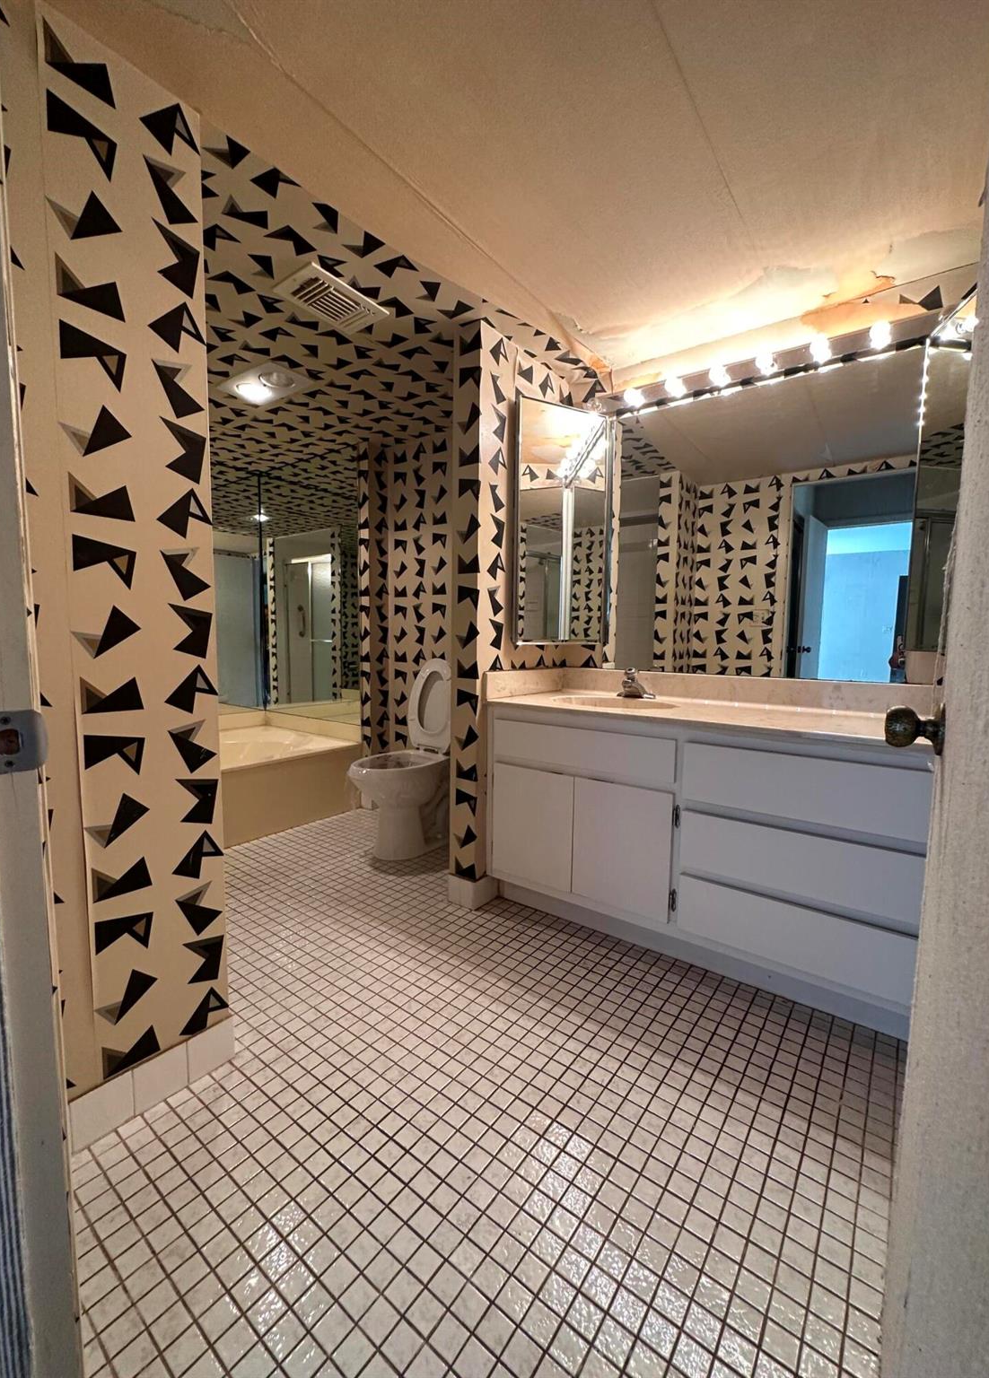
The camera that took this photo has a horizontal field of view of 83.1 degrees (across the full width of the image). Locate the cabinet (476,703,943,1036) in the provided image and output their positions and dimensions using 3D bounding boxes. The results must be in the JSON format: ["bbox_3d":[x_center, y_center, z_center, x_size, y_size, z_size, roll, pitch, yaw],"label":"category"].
[{"bbox_3d":[0.688,0.458,1.878,1.394,0.773,0.553,5,7,37],"label":"cabinet"}]

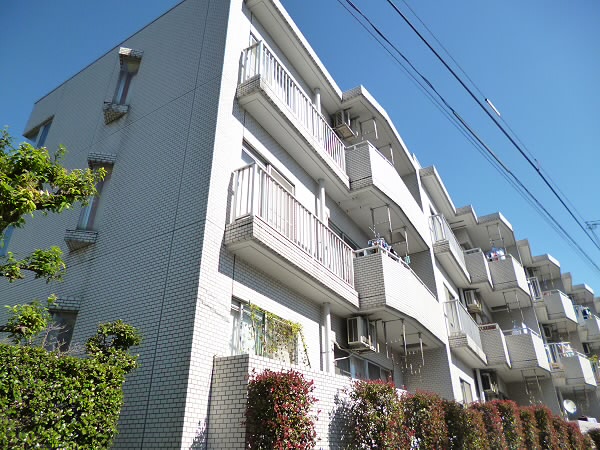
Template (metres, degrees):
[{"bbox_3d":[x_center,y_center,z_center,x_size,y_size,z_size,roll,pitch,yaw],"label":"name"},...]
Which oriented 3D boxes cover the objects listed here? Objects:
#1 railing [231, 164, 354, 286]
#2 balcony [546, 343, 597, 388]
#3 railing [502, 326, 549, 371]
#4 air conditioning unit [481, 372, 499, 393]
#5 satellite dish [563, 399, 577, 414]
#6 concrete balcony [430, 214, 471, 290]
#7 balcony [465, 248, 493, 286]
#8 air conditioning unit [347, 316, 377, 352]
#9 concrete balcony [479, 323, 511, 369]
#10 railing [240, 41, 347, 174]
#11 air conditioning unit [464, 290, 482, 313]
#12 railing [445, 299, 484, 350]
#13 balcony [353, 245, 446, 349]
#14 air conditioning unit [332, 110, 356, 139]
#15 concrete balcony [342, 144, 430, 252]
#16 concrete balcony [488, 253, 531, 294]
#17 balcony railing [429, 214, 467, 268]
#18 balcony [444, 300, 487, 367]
[{"bbox_3d":[0.073,0.292,7.486,0.430,0.934,3.580,-17,-33,26],"label":"railing"},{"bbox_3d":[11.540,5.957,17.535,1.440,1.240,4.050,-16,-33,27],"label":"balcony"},{"bbox_3d":[8.163,4.606,15.039,1.260,1.240,1.590,-16,-33,27],"label":"railing"},{"bbox_3d":[6.542,5.468,14.439,0.320,0.550,0.750,-16,-33,27],"label":"air conditioning unit"},{"bbox_3d":[10.067,6.769,15.522,0.480,0.500,0.220,3,-41,-7],"label":"satellite dish"},{"bbox_3d":[5.128,0.953,14.183,0.480,1.250,3.300,-16,-33,27],"label":"concrete balcony"},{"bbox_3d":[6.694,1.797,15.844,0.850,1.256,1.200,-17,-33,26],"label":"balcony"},{"bbox_3d":[1.296,2.283,8.734,0.330,0.550,0.750,-16,-33,27],"label":"air conditioning unit"},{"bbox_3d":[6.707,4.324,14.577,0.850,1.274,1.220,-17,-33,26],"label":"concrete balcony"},{"bbox_3d":[0.040,-2.171,8.857,0.430,0.926,3.590,-17,-33,26],"label":"railing"},{"bbox_3d":[6.455,2.808,15.560,0.290,0.540,0.800,-17,-33,26],"label":"air conditioning unit"},{"bbox_3d":[5.154,3.264,12.897,0.450,0.920,3.210,-16,-33,27],"label":"railing"},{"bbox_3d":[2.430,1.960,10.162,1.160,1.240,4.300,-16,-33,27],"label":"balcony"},{"bbox_3d":[1.250,-2.664,11.400,0.320,0.550,0.750,-16,-33,27],"label":"air conditioning unit"},{"bbox_3d":[2.471,-0.497,11.599,1.110,1.256,4.370,-17,-33,26],"label":"concrete balcony"},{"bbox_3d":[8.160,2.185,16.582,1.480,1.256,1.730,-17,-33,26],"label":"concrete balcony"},{"bbox_3d":[5.216,0.814,14.373,0.430,0.926,3.300,-17,-33,26],"label":"balcony railing"},{"bbox_3d":[5.145,3.410,12.830,0.480,1.240,3.300,-16,-33,27],"label":"balcony"}]

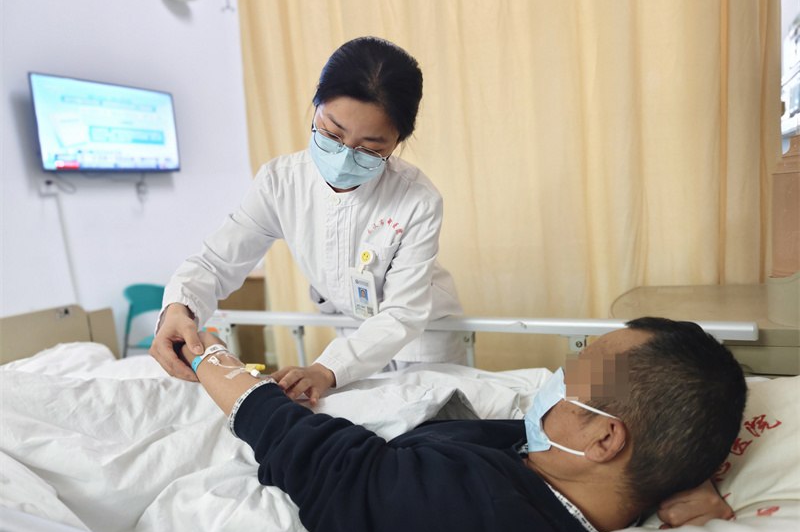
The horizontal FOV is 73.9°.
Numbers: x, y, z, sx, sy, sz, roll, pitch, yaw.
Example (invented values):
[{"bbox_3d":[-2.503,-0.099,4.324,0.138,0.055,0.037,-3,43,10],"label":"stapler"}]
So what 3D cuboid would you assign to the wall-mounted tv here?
[{"bbox_3d":[-1.898,-0.898,3.489,0.080,0.556,0.965,2,10,28],"label":"wall-mounted tv"}]

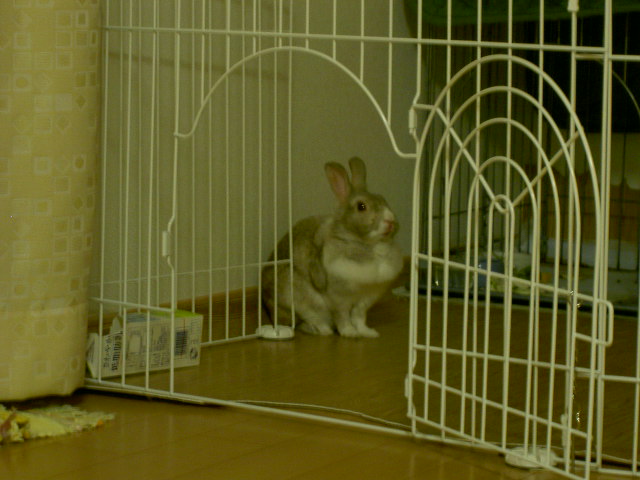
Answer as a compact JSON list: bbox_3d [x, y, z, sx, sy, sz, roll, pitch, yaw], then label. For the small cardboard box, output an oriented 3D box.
[{"bbox_3d":[-0.270,0.147,3.049,0.200,0.070,0.069,-5,9,-37],"label":"small cardboard box"}]

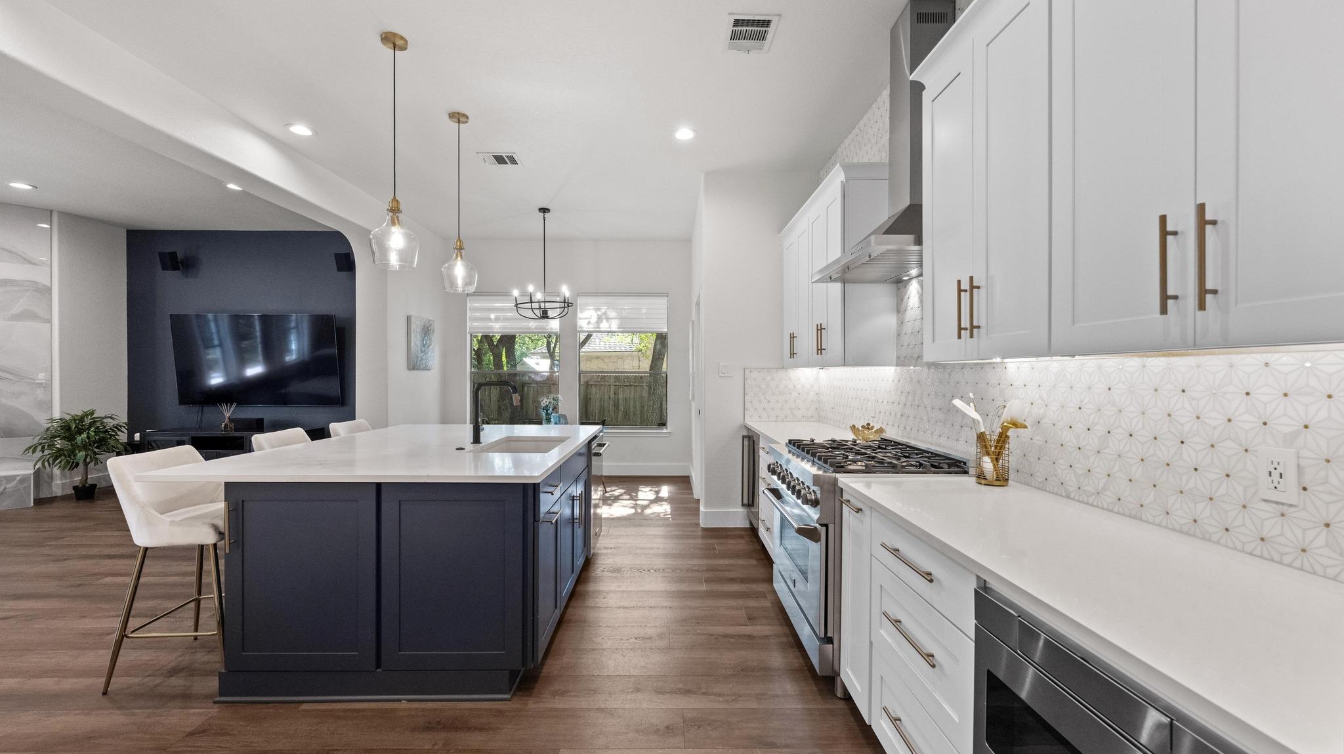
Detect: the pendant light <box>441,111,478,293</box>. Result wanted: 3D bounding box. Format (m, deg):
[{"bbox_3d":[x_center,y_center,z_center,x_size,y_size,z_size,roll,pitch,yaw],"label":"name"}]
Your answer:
[{"bbox_3d":[-1.453,-1.182,3.572,0.249,1.200,0.249,0,0,-1],"label":"pendant light"}]

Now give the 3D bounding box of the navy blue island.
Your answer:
[{"bbox_3d":[-1.366,0.849,3.192,1.634,0.916,2.160,0,0,-1],"label":"navy blue island"}]

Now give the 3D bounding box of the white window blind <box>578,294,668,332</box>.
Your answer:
[{"bbox_3d":[-0.655,-0.859,6.993,1.192,0.520,0.070,0,0,-1],"label":"white window blind"}]

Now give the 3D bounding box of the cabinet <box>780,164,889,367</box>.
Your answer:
[{"bbox_3d":[1.101,-0.631,3.695,0.362,1.143,1.540,0,0,-1],"label":"cabinet"}]

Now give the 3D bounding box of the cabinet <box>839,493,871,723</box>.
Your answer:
[{"bbox_3d":[0.984,0.830,1.956,0.602,0.751,0.275,0,0,-1],"label":"cabinet"}]

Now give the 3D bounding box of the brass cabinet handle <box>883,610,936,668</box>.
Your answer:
[{"bbox_3d":[0.685,0.745,1.499,0.036,0.013,0.305,0,0,-1],"label":"brass cabinet handle"}]

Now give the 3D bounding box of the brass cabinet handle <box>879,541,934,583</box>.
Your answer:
[{"bbox_3d":[0.672,0.522,1.488,0.035,0.013,0.305,0,0,-1],"label":"brass cabinet handle"}]

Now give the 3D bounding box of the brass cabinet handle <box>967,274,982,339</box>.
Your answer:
[{"bbox_3d":[0.995,-0.227,1.712,0.036,0.203,0.012,0,0,-1],"label":"brass cabinet handle"}]

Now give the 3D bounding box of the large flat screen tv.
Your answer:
[{"bbox_3d":[-4.838,-0.196,6.080,1.885,1.075,0.060,0,6,-1],"label":"large flat screen tv"}]

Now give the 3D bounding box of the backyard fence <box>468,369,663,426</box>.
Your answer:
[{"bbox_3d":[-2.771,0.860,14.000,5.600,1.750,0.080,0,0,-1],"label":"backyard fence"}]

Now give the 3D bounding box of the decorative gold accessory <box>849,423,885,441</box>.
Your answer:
[{"bbox_3d":[1.187,0.339,3.171,0.220,0.115,0.220,0,0,-1],"label":"decorative gold accessory"}]

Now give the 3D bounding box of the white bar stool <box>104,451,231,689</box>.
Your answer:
[{"bbox_3d":[-2.099,0.818,2.395,0.520,0.980,0.480,0,0,-1],"label":"white bar stool"}]

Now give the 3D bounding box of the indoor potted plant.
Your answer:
[{"bbox_3d":[-6.426,0.830,5.669,0.790,0.970,0.750,0,0,-1],"label":"indoor potted plant"}]

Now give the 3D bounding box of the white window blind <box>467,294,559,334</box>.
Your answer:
[{"bbox_3d":[-2.110,-0.844,6.970,1.205,0.537,0.070,0,0,-1],"label":"white window blind"}]

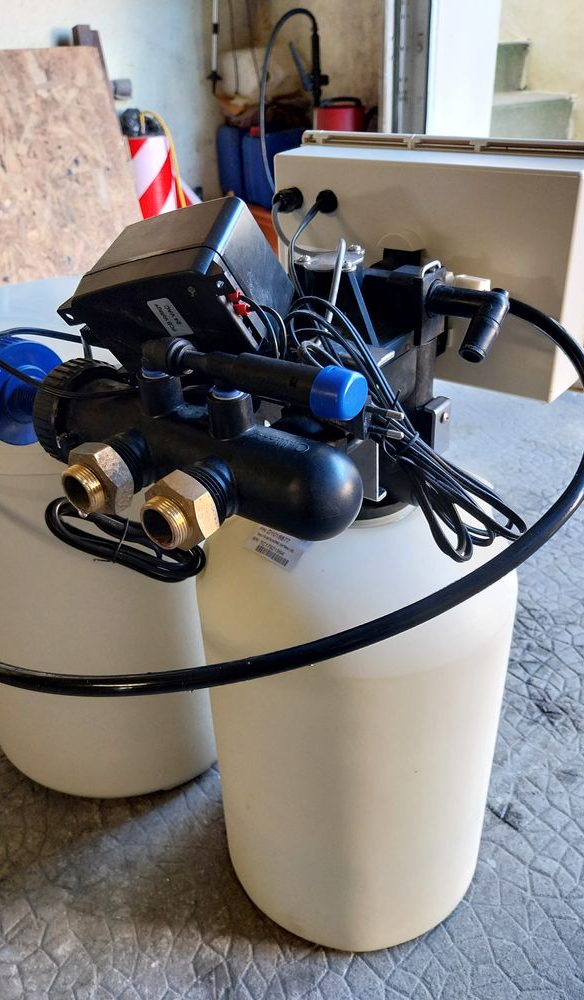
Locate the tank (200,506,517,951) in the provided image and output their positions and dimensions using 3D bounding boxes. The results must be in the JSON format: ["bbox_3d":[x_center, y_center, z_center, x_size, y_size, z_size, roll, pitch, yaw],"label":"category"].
[{"bbox_3d":[0.055,0.165,0.675,0.257,0.435,0.257,-2,32,1],"label":"tank"}]

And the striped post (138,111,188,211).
[{"bbox_3d":[-0.418,-1.014,2.516,0.140,0.534,0.140,-7,32,-7],"label":"striped post"}]

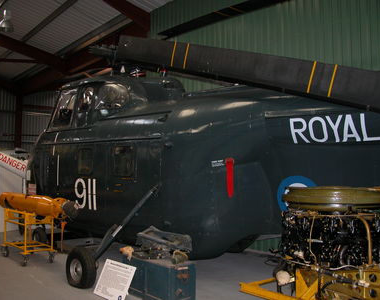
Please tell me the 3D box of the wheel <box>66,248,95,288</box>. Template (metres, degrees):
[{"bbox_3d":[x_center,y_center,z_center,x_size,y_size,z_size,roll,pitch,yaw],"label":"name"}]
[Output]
[{"bbox_3d":[-1.521,1.657,5.680,0.590,0.580,0.210,-3,-4,42],"label":"wheel"}]

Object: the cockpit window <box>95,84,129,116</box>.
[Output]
[{"bbox_3d":[-1.330,-0.839,6.850,0.760,0.530,0.200,-3,-4,42],"label":"cockpit window"}]

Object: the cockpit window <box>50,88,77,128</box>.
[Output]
[{"bbox_3d":[-2.440,-0.795,7.800,0.800,0.720,0.170,-3,-4,42],"label":"cockpit window"}]

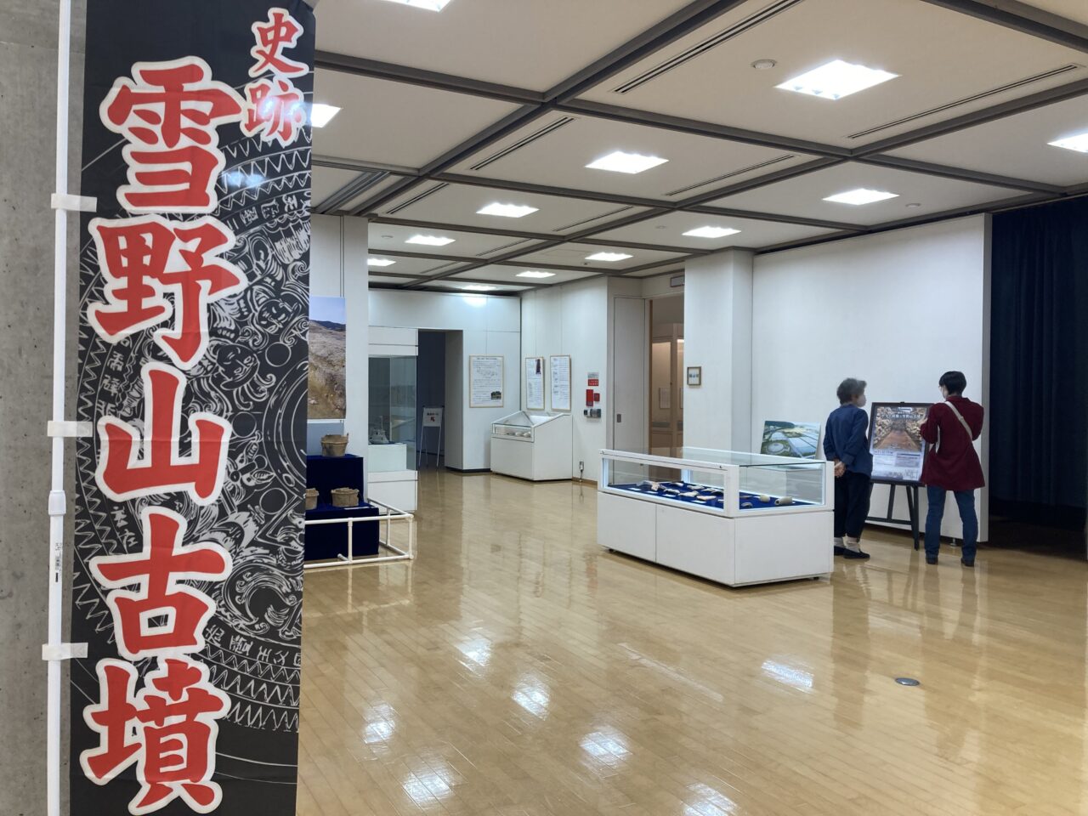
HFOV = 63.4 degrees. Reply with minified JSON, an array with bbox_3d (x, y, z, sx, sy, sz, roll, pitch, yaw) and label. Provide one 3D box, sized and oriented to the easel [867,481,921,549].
[{"bbox_3d":[3.292,0.602,8.163,0.500,1.300,0.580,-1,2,-41],"label":"easel"}]

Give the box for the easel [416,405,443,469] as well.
[{"bbox_3d":[-1.986,0.513,15.400,0.380,1.080,0.480,0,1,9],"label":"easel"}]

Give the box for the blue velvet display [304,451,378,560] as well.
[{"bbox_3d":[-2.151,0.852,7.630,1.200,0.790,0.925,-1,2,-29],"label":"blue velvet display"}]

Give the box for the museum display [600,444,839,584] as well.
[{"bbox_3d":[1.344,0.828,7.275,0.961,0.880,1.843,-1,2,-29],"label":"museum display"}]

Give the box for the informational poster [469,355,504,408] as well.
[{"bbox_3d":[-0.950,-0.431,14.615,0.620,0.863,0.030,-1,2,-29],"label":"informational poster"}]

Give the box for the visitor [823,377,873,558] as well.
[{"bbox_3d":[2.600,0.504,7.530,0.330,1.525,0.440,0,2,-24],"label":"visitor"}]

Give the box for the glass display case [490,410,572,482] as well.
[{"bbox_3d":[-0.212,0.580,14.006,0.674,1.020,1.490,-1,2,-29],"label":"glass display case"}]

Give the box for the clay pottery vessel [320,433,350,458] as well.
[{"bbox_3d":[-1.933,0.345,8.120,0.250,0.200,0.240,-1,2,-29],"label":"clay pottery vessel"}]

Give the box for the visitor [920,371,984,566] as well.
[{"bbox_3d":[3.388,0.485,7.300,0.510,1.580,0.380,0,1,-3],"label":"visitor"}]

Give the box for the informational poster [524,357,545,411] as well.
[{"bbox_3d":[-0.143,-0.401,14.476,0.030,0.860,0.620,-1,2,-29],"label":"informational poster"}]

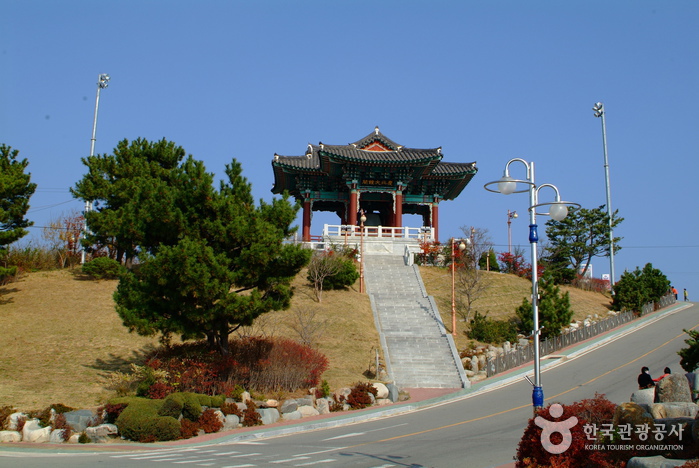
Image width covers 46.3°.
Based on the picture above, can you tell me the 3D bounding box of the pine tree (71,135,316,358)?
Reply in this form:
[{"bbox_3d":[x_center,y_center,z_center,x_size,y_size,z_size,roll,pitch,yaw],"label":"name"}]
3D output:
[{"bbox_3d":[-6.387,0.750,35.000,9.000,8.800,7.600,1,-13,0],"label":"pine tree"}]

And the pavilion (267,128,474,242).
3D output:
[{"bbox_3d":[1.709,-3.415,69.592,16.290,9.200,16.290,1,-12,-4],"label":"pavilion"}]

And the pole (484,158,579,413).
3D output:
[{"bbox_3d":[3.930,1.645,17.054,2.100,6.750,1.150,1,-13,0],"label":"pole"}]

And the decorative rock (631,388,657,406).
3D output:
[{"bbox_3d":[7.562,4.205,21.000,0.610,0.449,0.500,-4,-14,19],"label":"decorative rock"}]

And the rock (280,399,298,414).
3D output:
[{"bbox_3d":[-2.227,6.401,30.300,0.648,0.594,0.560,1,-13,0],"label":"rock"}]

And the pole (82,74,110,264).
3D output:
[{"bbox_3d":[-19.990,-5.296,64.063,1.100,15.505,0.900,-3,-13,15],"label":"pole"}]

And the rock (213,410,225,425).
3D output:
[{"bbox_3d":[-5.182,7.259,32.300,0.456,0.554,0.500,0,-12,0],"label":"rock"}]

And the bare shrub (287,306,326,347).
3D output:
[{"bbox_3d":[-2.186,4.815,42.500,1.940,1.890,1.900,1,-13,-3],"label":"bare shrub"}]

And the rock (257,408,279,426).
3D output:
[{"bbox_3d":[-3.314,7.416,33.000,0.854,0.727,0.700,0,-12,0],"label":"rock"}]

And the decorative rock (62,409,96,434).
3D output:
[{"bbox_3d":[-10.515,7.264,31.800,1.206,0.910,0.900,5,-14,-17],"label":"decorative rock"}]

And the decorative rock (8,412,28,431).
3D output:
[{"bbox_3d":[-11.554,6.545,28.500,0.677,0.628,0.600,1,-13,0],"label":"decorative rock"}]

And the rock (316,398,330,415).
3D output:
[{"bbox_3d":[-0.965,6.401,30.300,0.504,0.594,0.470,1,-13,0],"label":"rock"}]

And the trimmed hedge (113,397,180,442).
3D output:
[{"bbox_3d":[-7.707,7.043,31.000,2.393,1.672,2.000,4,-13,-13],"label":"trimmed hedge"}]

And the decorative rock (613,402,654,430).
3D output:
[{"bbox_3d":[5.913,3.814,16.997,0.848,0.612,0.720,1,-13,0],"label":"decorative rock"}]

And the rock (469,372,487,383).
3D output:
[{"bbox_3d":[6.584,7.382,42.000,0.889,0.514,0.600,0,-12,0],"label":"rock"}]

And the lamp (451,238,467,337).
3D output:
[{"bbox_3d":[6.032,2.926,45.388,0.850,5.525,0.420,0,-12,0],"label":"lamp"}]

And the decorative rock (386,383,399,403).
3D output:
[{"bbox_3d":[1.754,6.464,33.300,0.475,0.816,0.500,1,-13,0],"label":"decorative rock"}]

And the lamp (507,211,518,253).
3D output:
[{"bbox_3d":[12.000,0.698,60.000,0.800,4.700,0.450,1,-13,0],"label":"lamp"}]

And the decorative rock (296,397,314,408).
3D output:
[{"bbox_3d":[-1.649,6.315,30.600,0.654,0.450,0.520,1,-13,0],"label":"decorative rock"}]

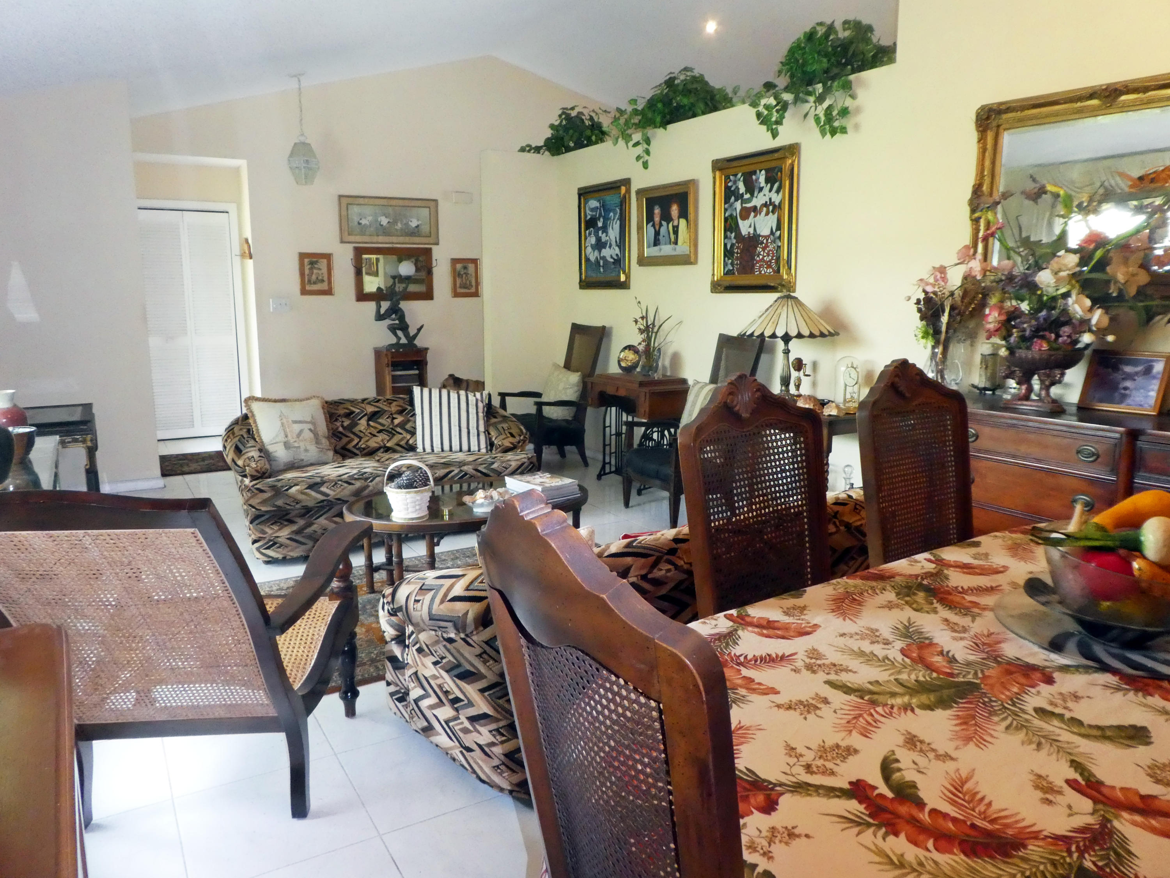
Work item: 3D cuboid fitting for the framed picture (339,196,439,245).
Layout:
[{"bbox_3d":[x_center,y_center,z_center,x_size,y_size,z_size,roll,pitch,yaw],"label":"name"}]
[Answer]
[{"bbox_3d":[-1.823,-2.040,7.601,0.946,0.421,0.030,-6,12,-31],"label":"framed picture"}]

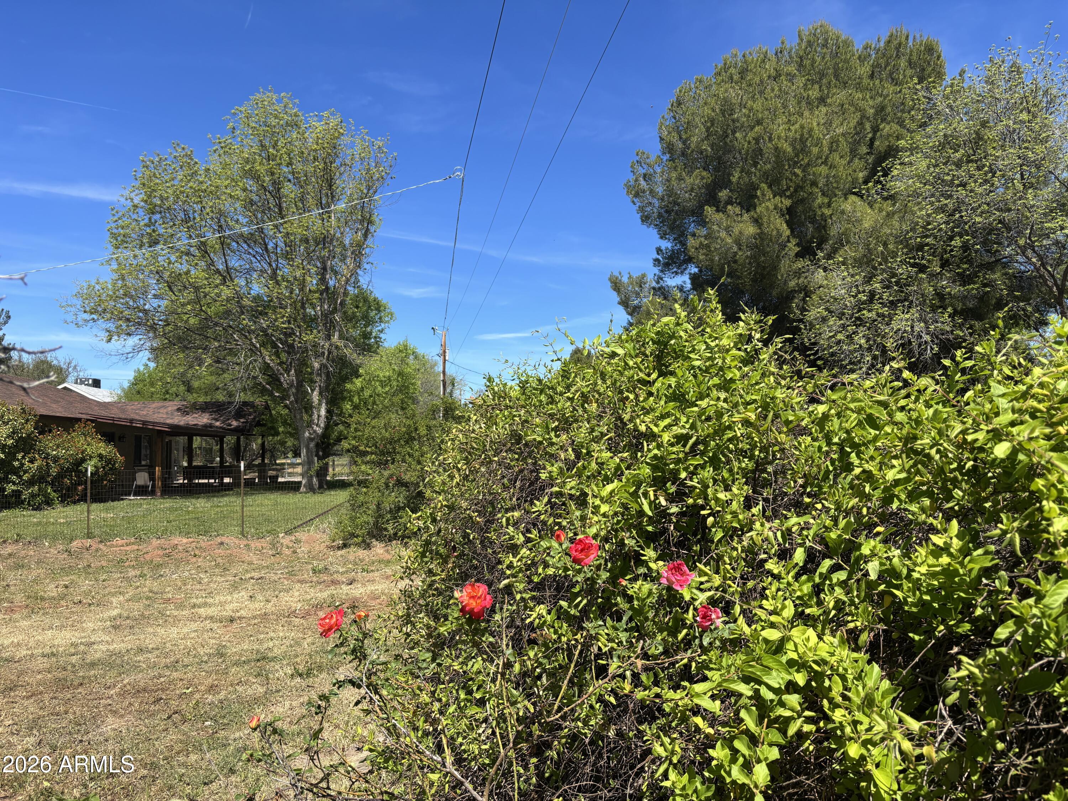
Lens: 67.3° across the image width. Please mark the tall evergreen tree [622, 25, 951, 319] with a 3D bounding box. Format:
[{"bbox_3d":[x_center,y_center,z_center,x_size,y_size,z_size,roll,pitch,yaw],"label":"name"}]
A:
[{"bbox_3d":[8.235,-4.606,25.558,11.300,15.340,10.800,0,-3,0],"label":"tall evergreen tree"}]

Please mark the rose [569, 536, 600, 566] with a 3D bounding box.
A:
[{"bbox_3d":[0.145,0.432,2.300,0.086,0.084,0.080,-1,-3,11],"label":"rose"}]

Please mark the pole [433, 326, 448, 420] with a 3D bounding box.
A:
[{"bbox_3d":[-6.553,-0.176,55.713,0.950,9.970,0.600,0,-3,0],"label":"pole"}]

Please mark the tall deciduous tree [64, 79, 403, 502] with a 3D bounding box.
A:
[{"bbox_3d":[-10.528,-3.838,27.595,11.300,14.040,10.800,0,-3,0],"label":"tall deciduous tree"}]

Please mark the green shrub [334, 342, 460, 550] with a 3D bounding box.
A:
[{"bbox_3d":[-2.408,0.685,14.100,2.400,3.460,2.400,0,-3,0],"label":"green shrub"}]

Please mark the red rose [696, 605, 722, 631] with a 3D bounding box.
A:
[{"bbox_3d":[0.470,0.581,2.150,0.070,0.070,0.068,0,-3,6],"label":"red rose"}]

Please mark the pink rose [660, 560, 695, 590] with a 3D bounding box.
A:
[{"bbox_3d":[0.395,0.479,2.200,0.095,0.080,0.085,0,-3,0],"label":"pink rose"}]

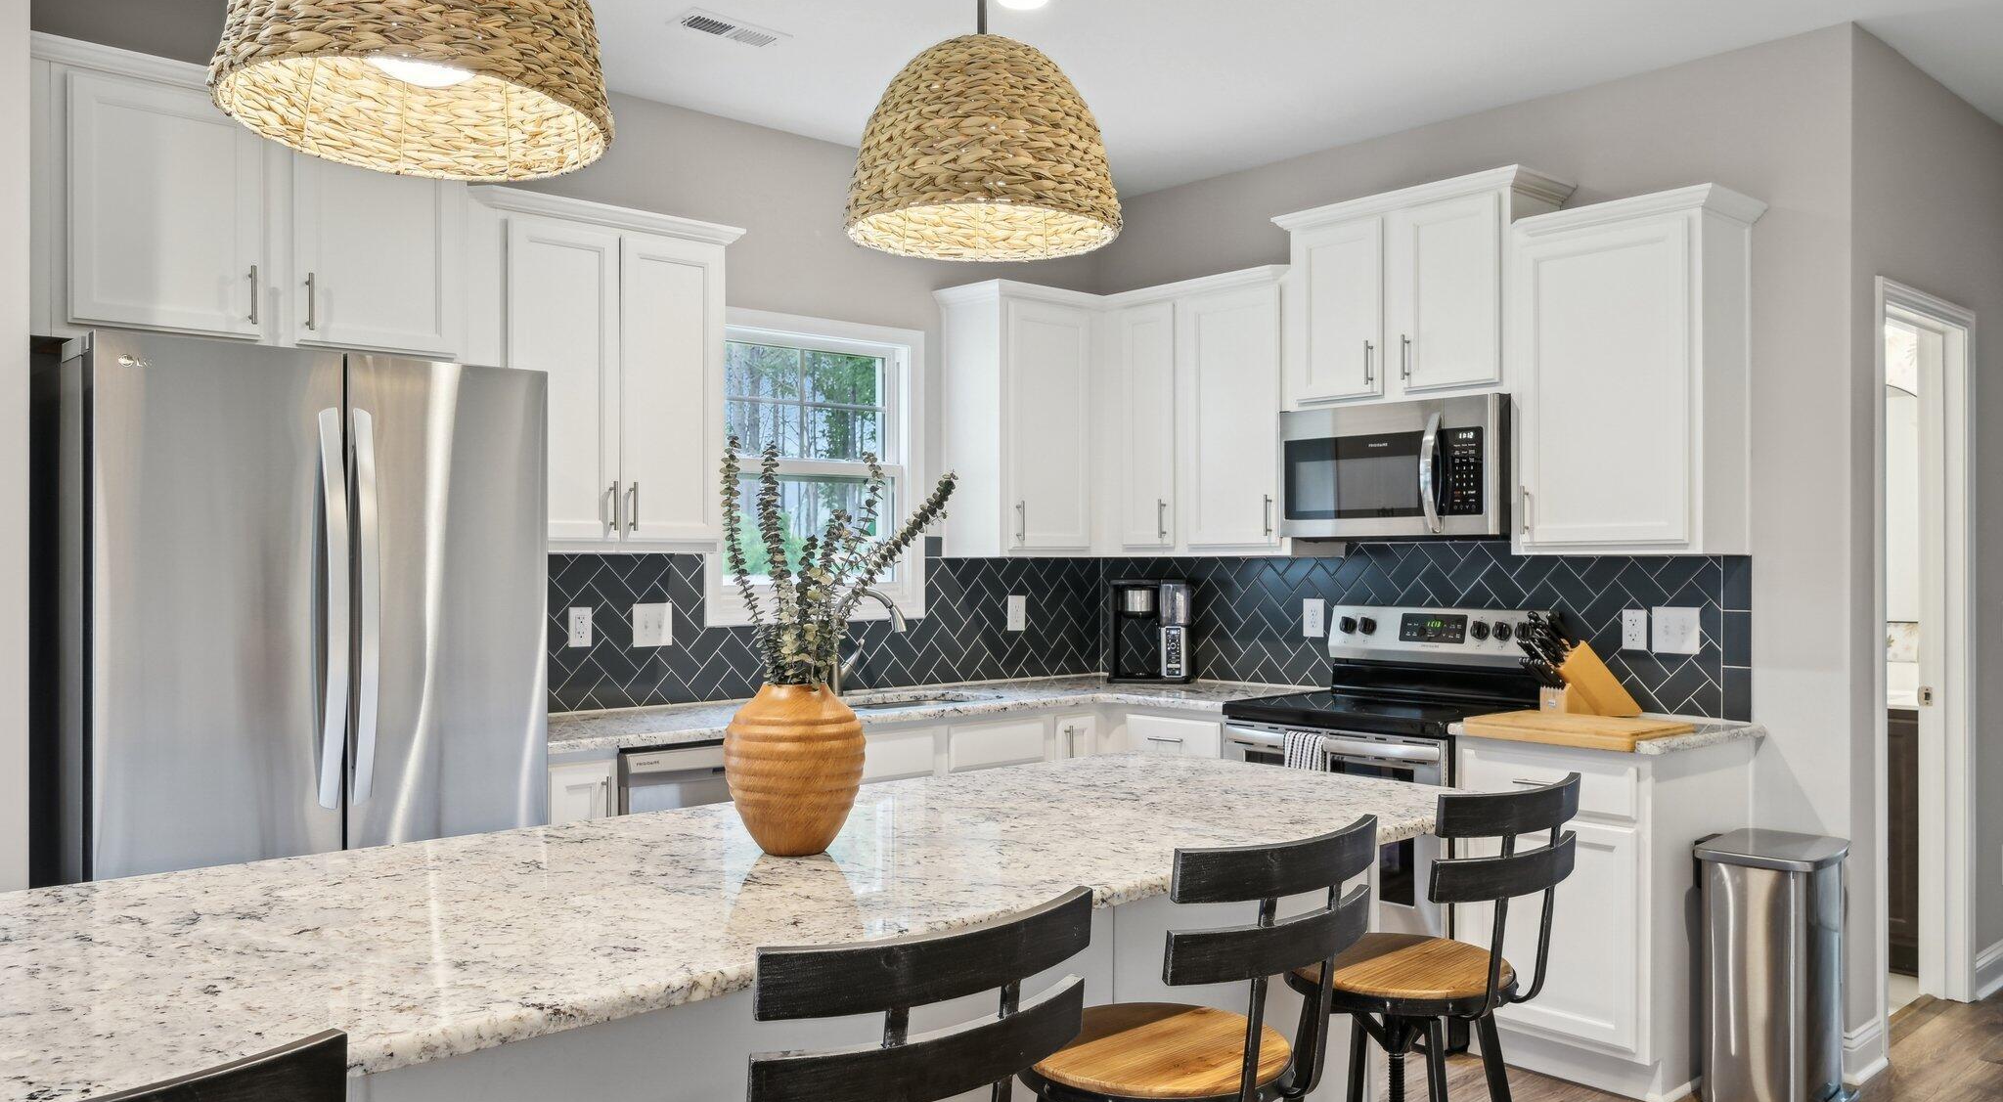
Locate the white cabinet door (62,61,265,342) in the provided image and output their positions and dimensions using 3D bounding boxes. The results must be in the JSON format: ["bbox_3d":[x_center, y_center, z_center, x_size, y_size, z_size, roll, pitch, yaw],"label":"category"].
[{"bbox_3d":[-1.881,-0.764,3.142,0.380,0.543,0.028,0,-1,-42],"label":"white cabinet door"}]

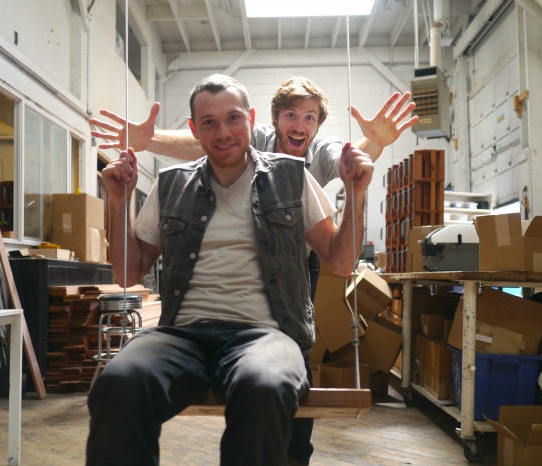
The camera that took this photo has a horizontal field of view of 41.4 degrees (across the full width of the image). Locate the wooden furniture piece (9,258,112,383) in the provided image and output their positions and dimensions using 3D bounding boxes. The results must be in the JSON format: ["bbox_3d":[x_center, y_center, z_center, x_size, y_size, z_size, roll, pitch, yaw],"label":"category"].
[{"bbox_3d":[-1.940,0.816,6.755,0.370,1.066,2.000,-1,-4,2],"label":"wooden furniture piece"}]

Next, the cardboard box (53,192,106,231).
[{"bbox_3d":[-1.953,-0.197,7.284,0.337,0.327,0.600,-1,-4,2],"label":"cardboard box"}]

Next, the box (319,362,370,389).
[{"bbox_3d":[0.537,1.094,5.285,0.350,0.246,0.320,-1,-4,2],"label":"box"}]

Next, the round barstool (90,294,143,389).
[{"bbox_3d":[-1.202,0.891,5.747,0.420,0.762,0.420,-1,-4,0],"label":"round barstool"}]

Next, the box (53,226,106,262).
[{"bbox_3d":[-1.947,0.137,7.282,0.337,0.340,0.640,-1,-4,2],"label":"box"}]

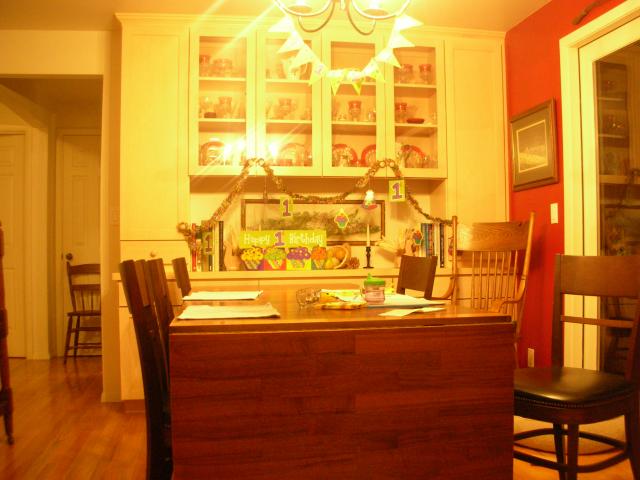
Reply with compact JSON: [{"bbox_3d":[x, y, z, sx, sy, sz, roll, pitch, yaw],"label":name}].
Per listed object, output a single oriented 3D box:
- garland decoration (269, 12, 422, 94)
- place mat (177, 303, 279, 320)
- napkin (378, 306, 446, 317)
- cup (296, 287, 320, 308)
[{"bbox_3d":[0.082,-0.609,2.060,0.500,0.290,0.120,0,-1,-10],"label":"garland decoration"},{"bbox_3d":[-0.303,0.230,2.146,0.320,0.015,0.480,0,-1,-10],"label":"place mat"},{"bbox_3d":[0.281,0.225,2.059,0.170,0.015,0.290,-1,-1,40],"label":"napkin"},{"bbox_3d":[-0.044,0.200,2.293,0.083,0.072,0.083,0,-1,0],"label":"cup"}]

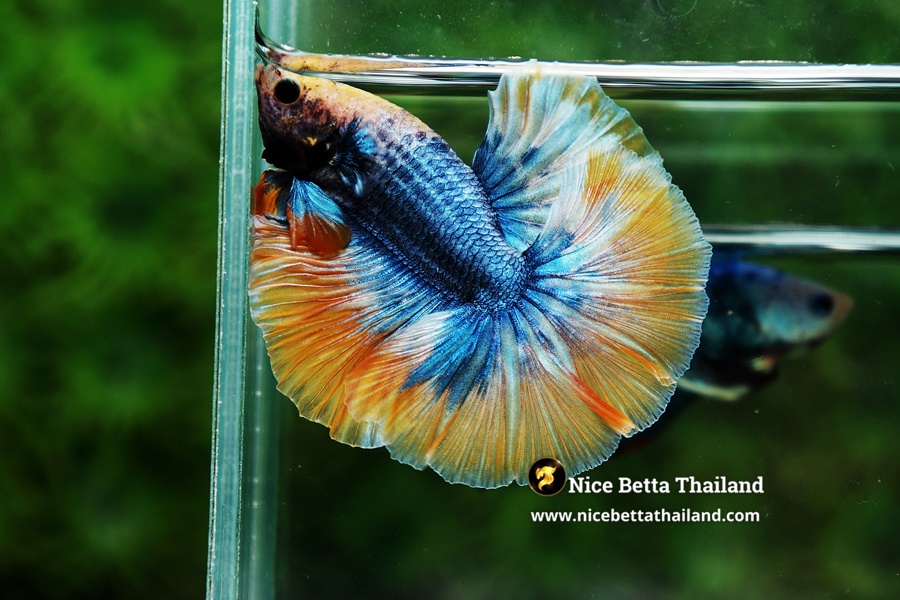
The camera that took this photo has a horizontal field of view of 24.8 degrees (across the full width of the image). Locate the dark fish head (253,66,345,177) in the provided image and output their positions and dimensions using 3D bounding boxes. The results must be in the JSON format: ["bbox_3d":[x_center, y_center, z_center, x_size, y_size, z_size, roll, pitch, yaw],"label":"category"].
[{"bbox_3d":[-0.020,-0.023,0.261,0.015,0.013,0.011,30,0,0],"label":"dark fish head"}]

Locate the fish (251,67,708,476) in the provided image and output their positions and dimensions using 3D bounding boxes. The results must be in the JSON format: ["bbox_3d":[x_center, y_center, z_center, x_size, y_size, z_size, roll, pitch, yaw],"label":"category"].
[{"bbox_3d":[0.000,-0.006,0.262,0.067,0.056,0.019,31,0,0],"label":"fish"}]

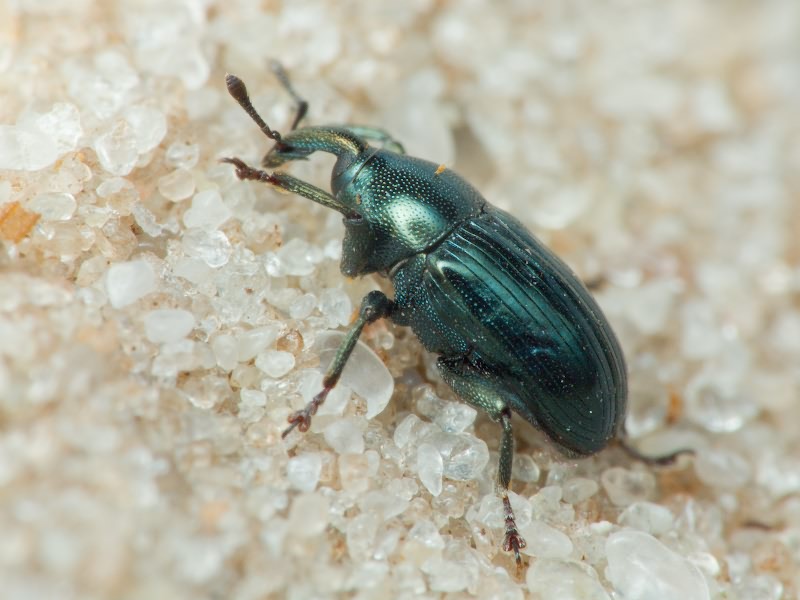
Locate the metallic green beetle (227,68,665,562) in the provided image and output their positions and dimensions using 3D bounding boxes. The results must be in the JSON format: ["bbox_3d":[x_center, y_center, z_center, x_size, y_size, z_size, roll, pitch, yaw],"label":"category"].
[{"bbox_3d":[0.000,0.000,0.043,0.006,0.002,0.004,47,38,6],"label":"metallic green beetle"}]

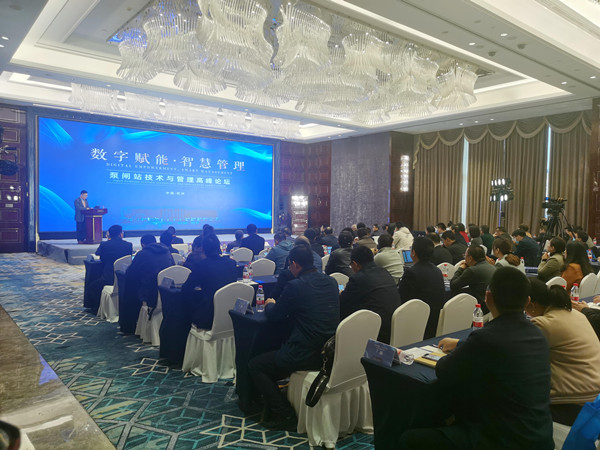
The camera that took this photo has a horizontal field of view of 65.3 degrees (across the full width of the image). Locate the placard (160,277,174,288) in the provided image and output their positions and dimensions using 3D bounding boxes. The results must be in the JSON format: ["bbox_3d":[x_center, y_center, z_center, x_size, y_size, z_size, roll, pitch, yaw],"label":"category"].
[{"bbox_3d":[-1.409,0.623,5.071,0.080,0.090,0.200,-1,3,-39],"label":"placard"}]

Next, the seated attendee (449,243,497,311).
[{"bbox_3d":[1.753,0.840,4.820,0.550,1.240,0.820,-1,2,-39],"label":"seated attendee"}]

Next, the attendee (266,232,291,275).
[{"bbox_3d":[-0.302,0.749,6.986,0.520,1.270,0.800,-1,3,-38],"label":"attendee"}]

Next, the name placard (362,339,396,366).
[{"bbox_3d":[0.463,0.721,2.645,0.080,0.095,0.205,-1,2,-39],"label":"name placard"}]

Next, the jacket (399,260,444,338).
[{"bbox_3d":[1.092,0.673,4.202,0.470,0.720,0.460,-1,2,-39],"label":"jacket"}]

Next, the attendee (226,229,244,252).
[{"bbox_3d":[-1.305,0.678,9.818,0.500,1.130,0.800,-1,3,-38],"label":"attendee"}]

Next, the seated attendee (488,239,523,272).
[{"bbox_3d":[2.222,0.836,5.434,0.520,1.300,0.780,-1,2,-39],"label":"seated attendee"}]

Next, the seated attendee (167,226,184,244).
[{"bbox_3d":[-2.558,0.666,9.293,0.520,1.260,0.780,-1,2,-39],"label":"seated attendee"}]

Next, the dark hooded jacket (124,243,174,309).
[{"bbox_3d":[-1.816,0.621,5.672,0.520,0.800,0.480,-1,2,-39],"label":"dark hooded jacket"}]

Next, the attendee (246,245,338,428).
[{"bbox_3d":[-0.064,0.847,3.684,0.540,1.360,0.820,-1,3,-38],"label":"attendee"}]

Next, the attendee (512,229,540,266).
[{"bbox_3d":[4.121,0.746,8.700,0.530,1.340,0.800,-1,3,-38],"label":"attendee"}]

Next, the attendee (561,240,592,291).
[{"bbox_3d":[3.767,0.854,6.512,0.480,1.290,0.800,-1,3,-38],"label":"attendee"}]

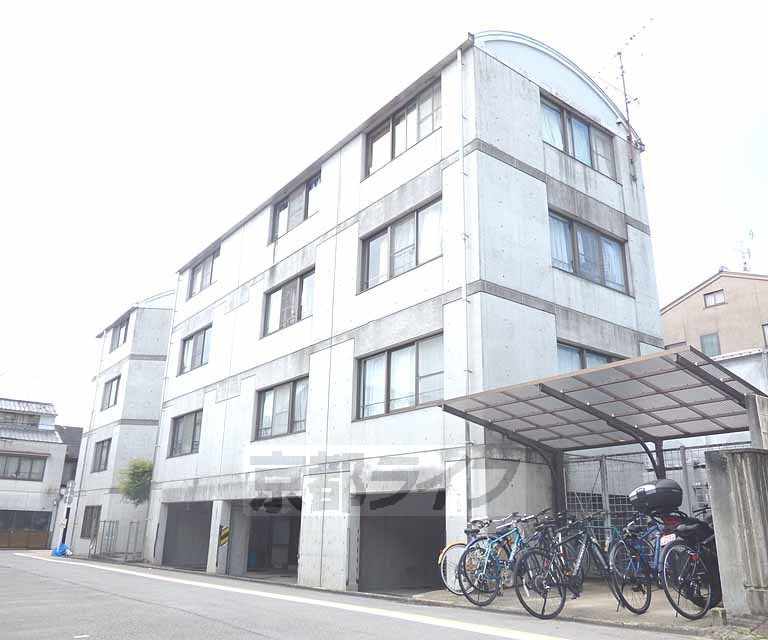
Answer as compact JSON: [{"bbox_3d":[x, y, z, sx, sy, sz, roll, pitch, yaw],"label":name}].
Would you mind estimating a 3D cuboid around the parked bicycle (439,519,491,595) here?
[{"bbox_3d":[1.426,3.313,8.520,1.720,1.020,0.570,17,-24,-39],"label":"parked bicycle"}]

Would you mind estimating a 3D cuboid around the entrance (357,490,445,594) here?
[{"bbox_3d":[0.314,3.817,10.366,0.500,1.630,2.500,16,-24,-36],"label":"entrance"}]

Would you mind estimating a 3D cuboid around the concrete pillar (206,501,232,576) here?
[{"bbox_3d":[-4.381,5.792,16.035,0.283,1.808,0.566,15,-23,-36],"label":"concrete pillar"}]

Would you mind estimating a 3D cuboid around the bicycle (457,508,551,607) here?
[{"bbox_3d":[1.596,3.180,7.925,1.670,1.030,0.580,18,-25,-39],"label":"bicycle"}]

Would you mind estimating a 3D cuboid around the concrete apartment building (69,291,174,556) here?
[{"bbox_3d":[-10.814,5.198,29.428,5.757,11.595,6.666,15,-23,-36],"label":"concrete apartment building"}]

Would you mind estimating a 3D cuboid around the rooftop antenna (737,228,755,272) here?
[{"bbox_3d":[13.839,-2.490,22.968,0.650,1.800,0.750,7,-19,-17],"label":"rooftop antenna"}]

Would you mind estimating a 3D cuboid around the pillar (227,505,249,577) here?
[{"bbox_3d":[-4.011,5.903,16.268,0.566,1.798,0.505,15,-23,-36],"label":"pillar"}]

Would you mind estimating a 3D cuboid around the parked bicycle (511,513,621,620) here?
[{"bbox_3d":[2.075,2.703,6.660,1.680,1.040,0.600,16,-24,-36],"label":"parked bicycle"}]

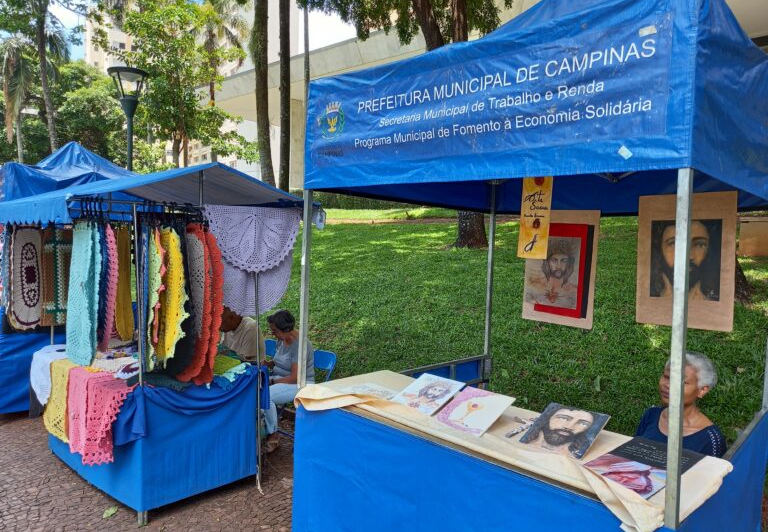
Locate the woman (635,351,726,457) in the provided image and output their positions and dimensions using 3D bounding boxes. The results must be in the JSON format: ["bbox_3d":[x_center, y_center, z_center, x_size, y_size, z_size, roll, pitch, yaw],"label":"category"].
[{"bbox_3d":[1.210,0.991,2.280,0.460,1.220,0.650,3,3,38],"label":"woman"}]

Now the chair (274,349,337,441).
[{"bbox_3d":[-0.700,1.086,4.510,0.440,0.800,0.470,3,3,41],"label":"chair"}]

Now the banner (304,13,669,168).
[{"bbox_3d":[0.233,-0.584,2.056,1.530,0.370,0.040,4,3,42],"label":"banner"}]

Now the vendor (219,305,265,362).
[{"bbox_3d":[-1.250,0.880,4.800,0.500,1.170,0.740,3,3,45],"label":"vendor"}]

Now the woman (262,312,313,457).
[{"bbox_3d":[-0.780,0.911,4.460,0.470,1.150,0.700,3,3,45],"label":"woman"}]

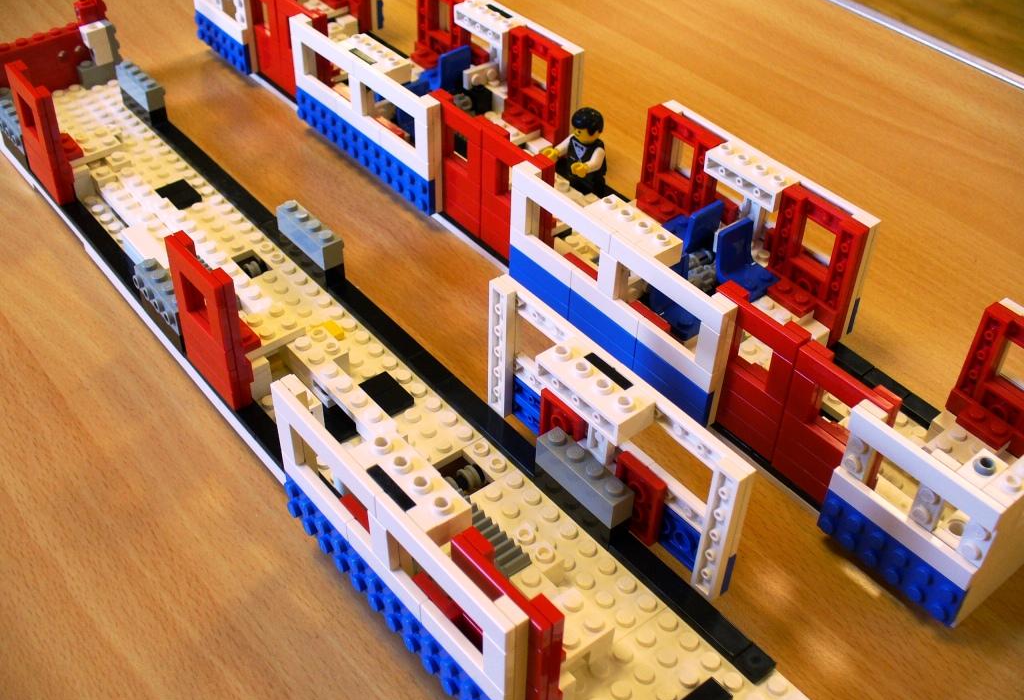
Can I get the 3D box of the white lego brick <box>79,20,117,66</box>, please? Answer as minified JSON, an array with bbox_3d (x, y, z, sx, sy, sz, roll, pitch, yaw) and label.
[{"bbox_3d":[-0.181,-0.134,0.478,0.009,0.016,0.008,-28,50,-30],"label":"white lego brick"}]

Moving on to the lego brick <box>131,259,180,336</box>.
[{"bbox_3d":[-0.115,-0.018,0.366,0.009,0.011,0.032,-28,50,-29],"label":"lego brick"}]

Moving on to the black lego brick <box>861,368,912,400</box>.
[{"bbox_3d":[0.125,0.013,0.366,0.008,0.003,0.016,-29,50,-28],"label":"black lego brick"}]

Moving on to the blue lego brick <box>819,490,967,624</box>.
[{"bbox_3d":[0.104,0.057,0.301,0.005,0.016,0.048,-29,50,-28],"label":"blue lego brick"}]

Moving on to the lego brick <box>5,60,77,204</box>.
[{"bbox_3d":[-0.186,-0.086,0.434,0.007,0.048,0.032,-28,50,-29],"label":"lego brick"}]

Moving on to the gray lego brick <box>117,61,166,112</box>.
[{"bbox_3d":[-0.163,-0.117,0.484,0.009,0.011,0.032,-28,50,-29],"label":"gray lego brick"}]

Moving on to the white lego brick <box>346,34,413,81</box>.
[{"bbox_3d":[-0.054,-0.114,0.432,0.013,0.010,0.032,-28,50,-29],"label":"white lego brick"}]

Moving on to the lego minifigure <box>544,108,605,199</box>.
[{"bbox_3d":[0.026,-0.075,0.423,0.019,0.042,0.015,32,50,28],"label":"lego minifigure"}]

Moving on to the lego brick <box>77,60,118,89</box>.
[{"bbox_3d":[-0.196,-0.132,0.516,0.017,0.011,0.008,-28,50,-29],"label":"lego brick"}]

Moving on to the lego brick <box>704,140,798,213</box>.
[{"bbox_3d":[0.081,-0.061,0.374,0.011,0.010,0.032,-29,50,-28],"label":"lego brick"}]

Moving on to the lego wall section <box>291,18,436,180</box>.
[{"bbox_3d":[-0.059,-0.101,0.431,0.006,0.032,0.096,-29,50,-28],"label":"lego wall section"}]

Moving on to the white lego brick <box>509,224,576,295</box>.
[{"bbox_3d":[0.011,-0.033,0.377,0.003,0.008,0.032,-29,50,-28],"label":"white lego brick"}]

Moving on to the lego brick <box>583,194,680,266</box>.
[{"bbox_3d":[0.038,-0.037,0.345,0.013,0.010,0.032,-28,50,-29],"label":"lego brick"}]

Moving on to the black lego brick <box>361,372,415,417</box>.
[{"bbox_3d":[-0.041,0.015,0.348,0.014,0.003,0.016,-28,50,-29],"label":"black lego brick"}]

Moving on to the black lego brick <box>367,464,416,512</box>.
[{"bbox_3d":[-0.028,0.034,0.260,0.003,0.004,0.016,-28,50,-29],"label":"black lego brick"}]

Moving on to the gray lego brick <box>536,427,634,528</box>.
[{"bbox_3d":[0.021,0.036,0.321,0.008,0.011,0.033,-28,50,-29],"label":"gray lego brick"}]

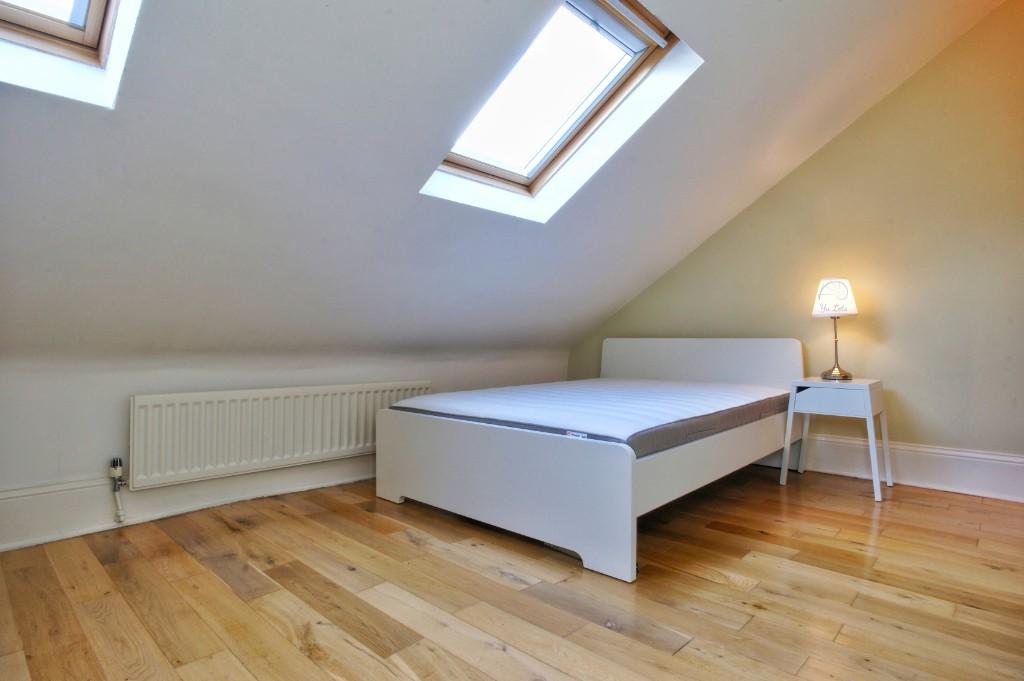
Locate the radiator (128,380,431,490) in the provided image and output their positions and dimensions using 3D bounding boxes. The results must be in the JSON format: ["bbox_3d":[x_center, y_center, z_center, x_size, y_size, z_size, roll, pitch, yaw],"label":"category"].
[{"bbox_3d":[-1.028,0.421,2.592,0.070,0.374,1.475,-1,-1,44],"label":"radiator"}]

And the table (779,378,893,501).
[{"bbox_3d":[1.745,0.502,2.756,0.455,0.555,0.371,-1,-1,44],"label":"table"}]

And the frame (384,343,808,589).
[{"bbox_3d":[0.554,0.377,2.851,1.450,0.800,2.070,-1,-1,43],"label":"frame"}]

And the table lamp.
[{"bbox_3d":[1.779,-0.051,2.804,0.235,0.550,0.235,-1,-1,44],"label":"table lamp"}]

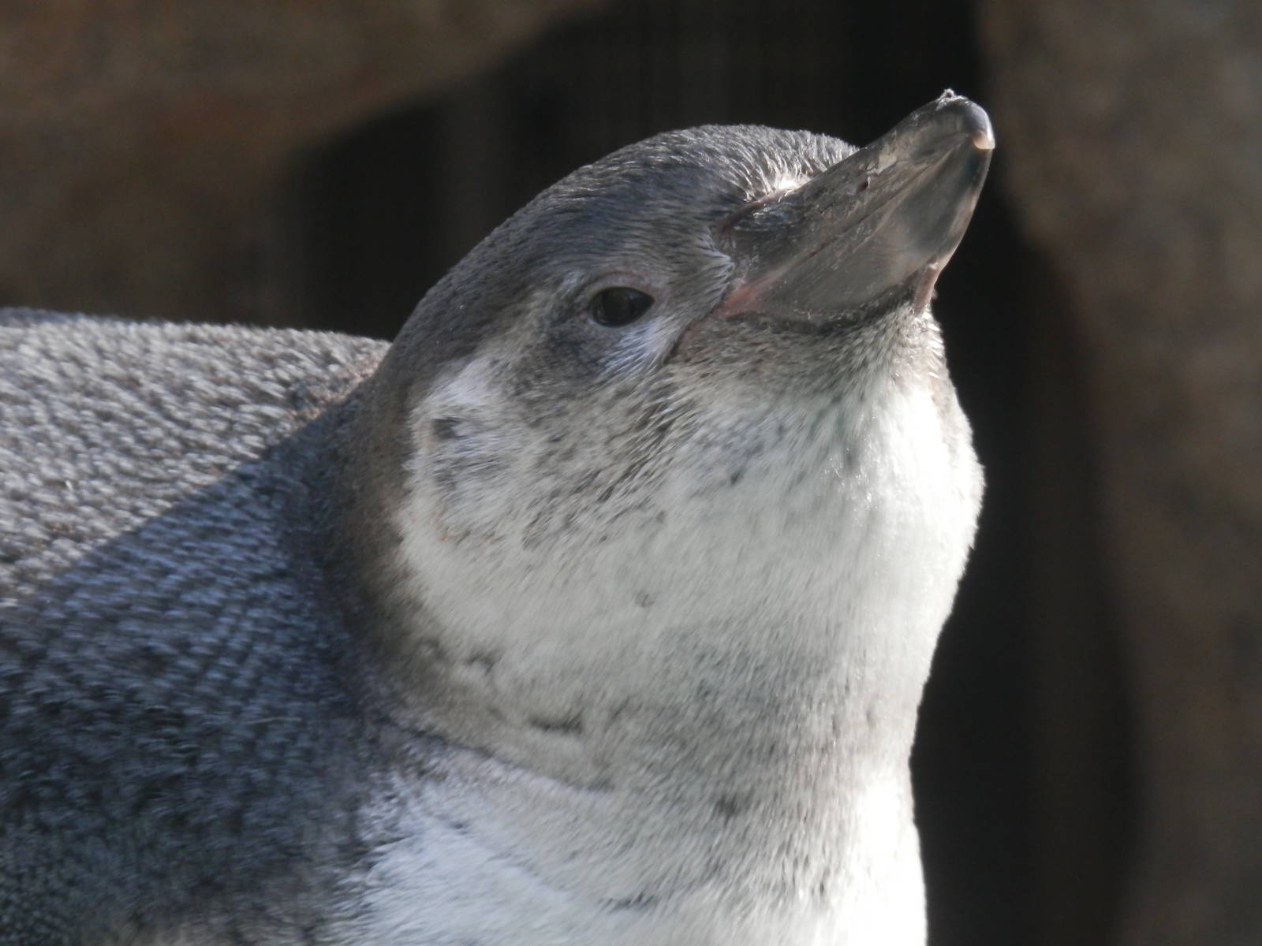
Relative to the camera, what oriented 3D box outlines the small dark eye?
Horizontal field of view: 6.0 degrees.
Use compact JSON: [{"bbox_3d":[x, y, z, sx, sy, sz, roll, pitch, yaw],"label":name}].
[{"bbox_3d":[-0.002,-0.029,2.100,0.011,0.007,0.006,-12,-5,12],"label":"small dark eye"}]

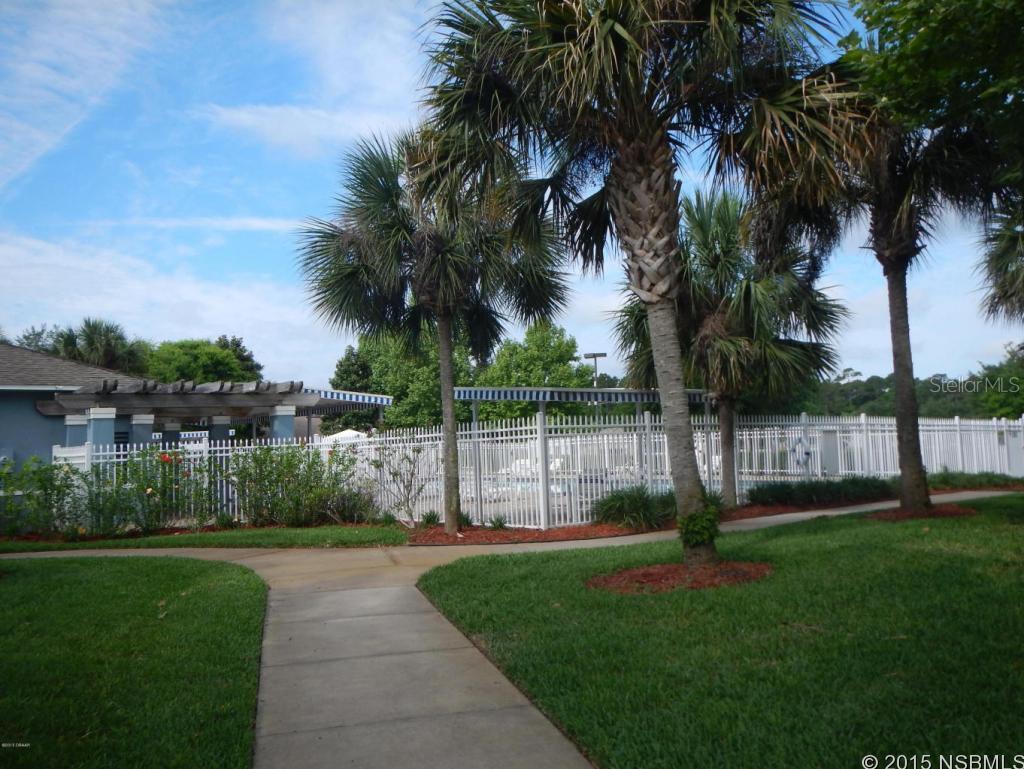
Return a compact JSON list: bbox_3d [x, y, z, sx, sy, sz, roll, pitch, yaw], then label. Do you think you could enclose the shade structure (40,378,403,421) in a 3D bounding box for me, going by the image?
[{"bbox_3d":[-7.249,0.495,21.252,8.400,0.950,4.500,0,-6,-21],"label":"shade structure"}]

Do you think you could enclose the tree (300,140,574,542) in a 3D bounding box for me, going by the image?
[{"bbox_3d":[-1.240,-0.917,13.416,4.200,6.460,4.200,-2,-6,0],"label":"tree"}]

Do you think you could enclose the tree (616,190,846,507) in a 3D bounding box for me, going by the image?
[{"bbox_3d":[4.363,-0.752,16.198,4.200,6.120,4.200,-2,-6,0],"label":"tree"}]

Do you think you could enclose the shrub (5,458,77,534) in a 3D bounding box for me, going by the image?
[{"bbox_3d":[-9.235,2.223,16.300,1.300,1.470,1.200,1,-6,-30],"label":"shrub"}]

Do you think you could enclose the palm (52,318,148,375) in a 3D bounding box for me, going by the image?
[{"bbox_3d":[-18.691,1.223,37.590,4.100,8.540,4.100,-2,-6,0],"label":"palm"}]

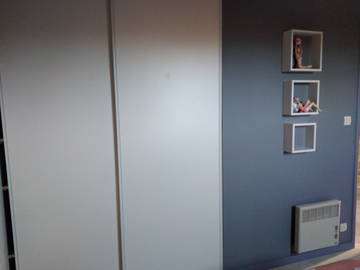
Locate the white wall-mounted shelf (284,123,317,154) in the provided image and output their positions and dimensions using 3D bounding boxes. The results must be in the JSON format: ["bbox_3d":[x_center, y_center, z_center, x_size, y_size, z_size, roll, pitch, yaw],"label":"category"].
[{"bbox_3d":[0.966,0.019,2.186,0.227,0.227,0.103,-3,6,-17],"label":"white wall-mounted shelf"}]

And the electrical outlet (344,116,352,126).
[{"bbox_3d":[1.483,-0.127,2.384,0.081,0.081,0.012,-3,6,-17],"label":"electrical outlet"}]

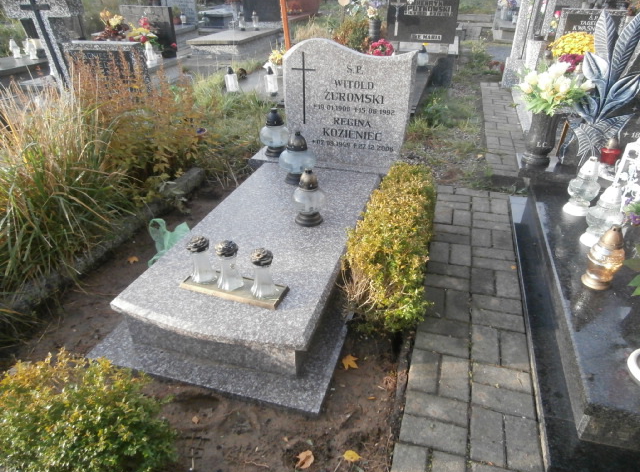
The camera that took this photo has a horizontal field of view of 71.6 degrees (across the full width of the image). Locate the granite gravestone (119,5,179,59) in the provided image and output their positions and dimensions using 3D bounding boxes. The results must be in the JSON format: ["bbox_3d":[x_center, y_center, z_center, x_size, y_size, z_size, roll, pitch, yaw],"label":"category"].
[{"bbox_3d":[-2.569,-3.054,6.656,0.740,0.700,0.090,8,32,15],"label":"granite gravestone"}]

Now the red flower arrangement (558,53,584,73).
[{"bbox_3d":[2.347,-1.596,4.116,0.280,0.220,0.260,8,32,15],"label":"red flower arrangement"}]

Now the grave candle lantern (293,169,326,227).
[{"bbox_3d":[-0.051,-0.186,2.048,0.155,0.253,0.155,0,31,0],"label":"grave candle lantern"}]

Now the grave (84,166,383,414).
[{"bbox_3d":[-0.219,0.060,2.189,0.913,0.202,1.604,8,32,15],"label":"grave"}]

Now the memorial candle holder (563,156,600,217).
[{"bbox_3d":[1.265,-0.241,2.119,0.137,0.268,0.137,8,31,15],"label":"memorial candle holder"}]

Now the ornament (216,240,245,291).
[{"bbox_3d":[-0.334,0.104,1.599,0.097,0.180,0.097,0,31,0],"label":"ornament"}]

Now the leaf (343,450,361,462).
[{"bbox_3d":[0.096,0.656,1.320,0.053,0.012,0.038,0,31,1],"label":"leaf"}]

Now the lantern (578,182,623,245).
[{"bbox_3d":[1.227,-0.098,1.904,0.150,0.270,0.150,8,32,15],"label":"lantern"}]

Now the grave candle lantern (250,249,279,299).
[{"bbox_3d":[-0.208,0.131,1.649,0.105,0.193,0.105,-1,31,0],"label":"grave candle lantern"}]

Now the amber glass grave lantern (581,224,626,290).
[{"bbox_3d":[1.046,0.072,1.619,0.119,0.238,0.119,8,31,15],"label":"amber glass grave lantern"}]

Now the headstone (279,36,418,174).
[{"bbox_3d":[0.152,-0.749,2.518,0.710,0.680,0.110,9,32,17],"label":"headstone"}]

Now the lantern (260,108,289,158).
[{"bbox_3d":[-0.294,-0.658,2.795,0.175,0.275,0.175,0,31,0],"label":"lantern"}]

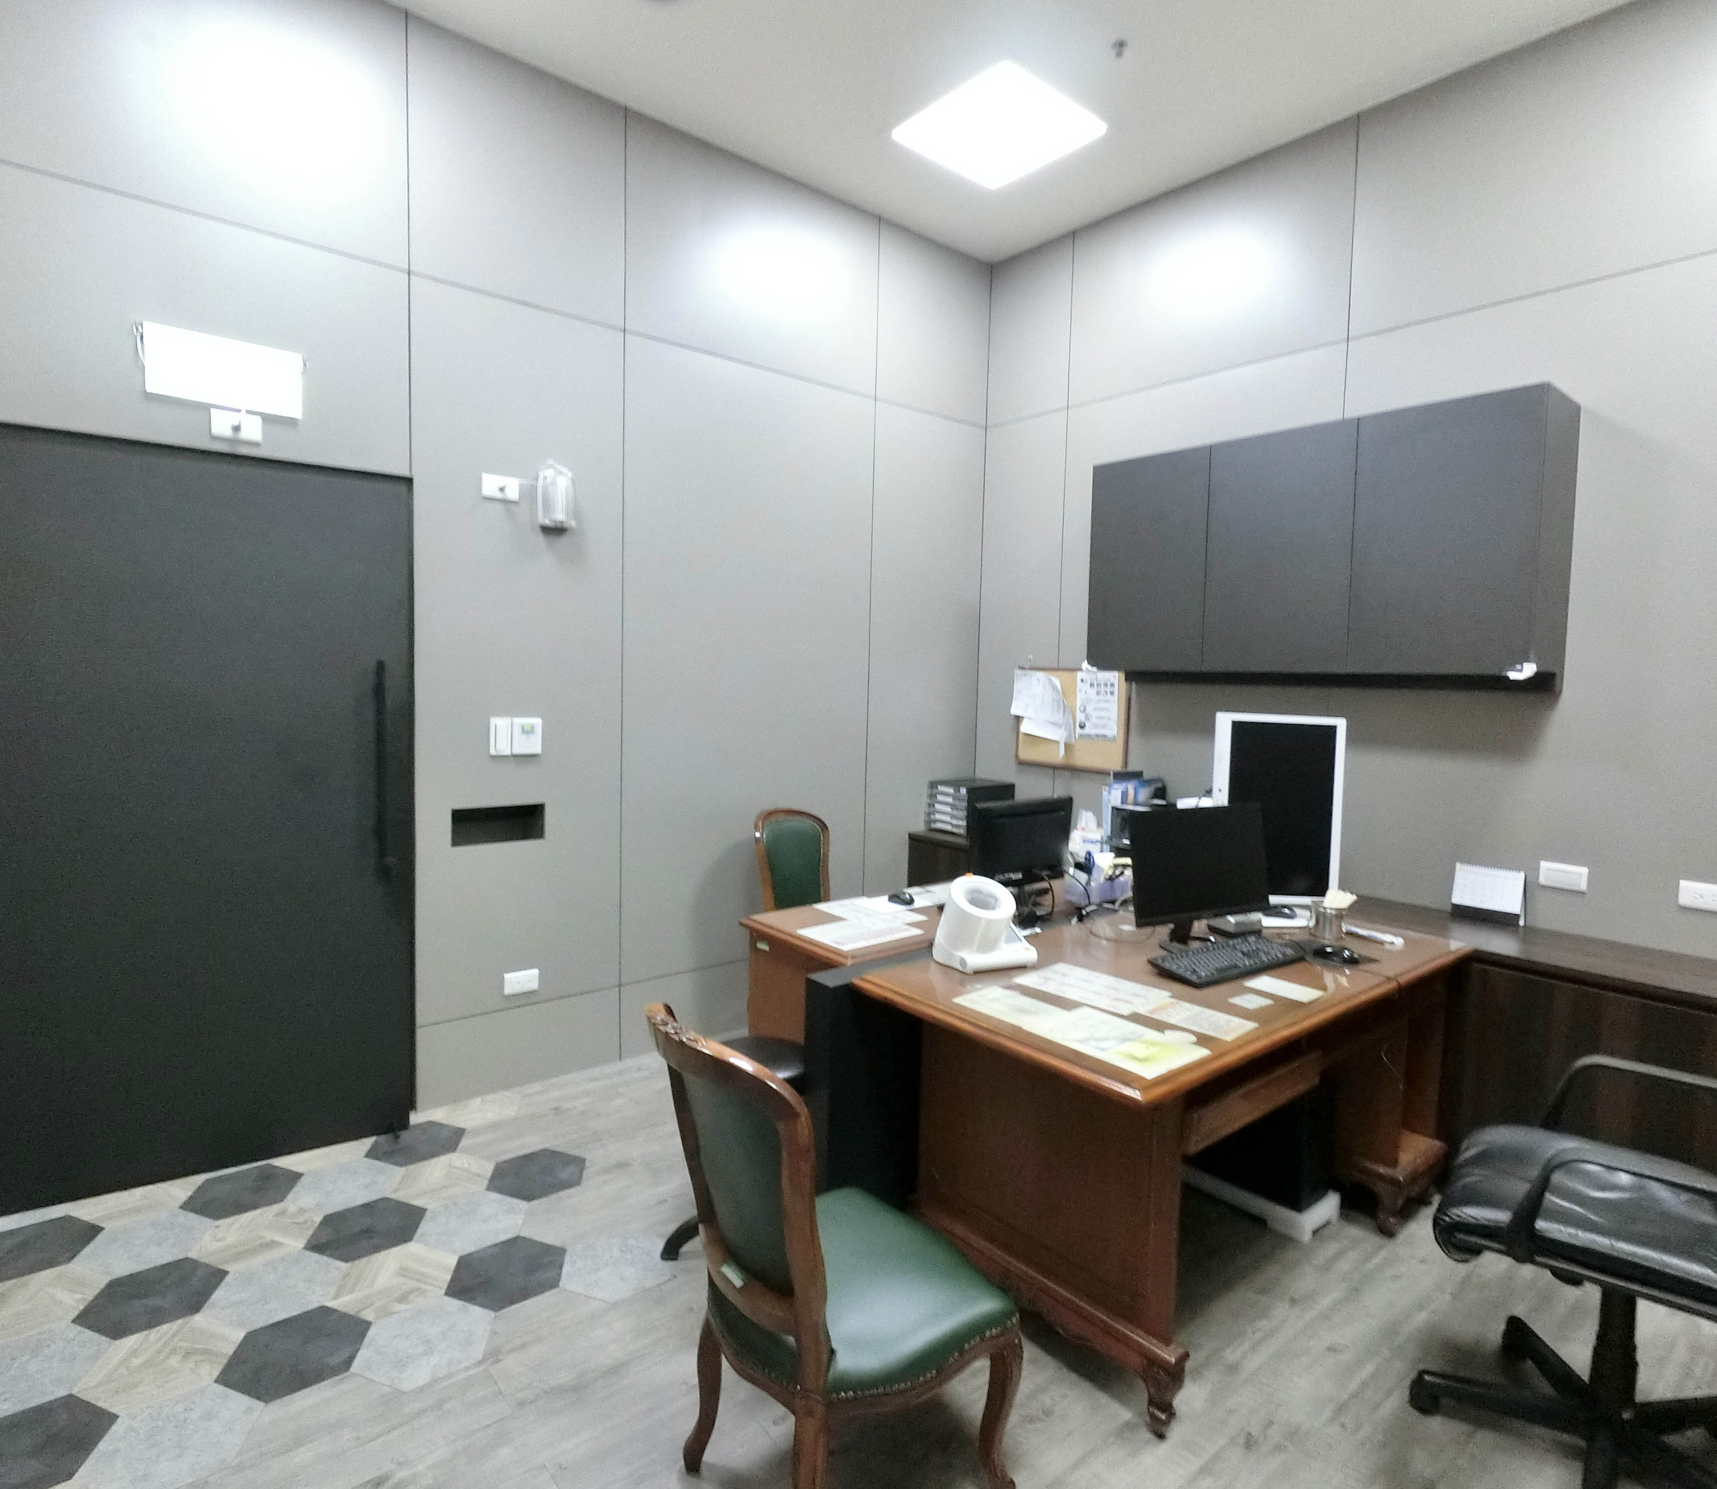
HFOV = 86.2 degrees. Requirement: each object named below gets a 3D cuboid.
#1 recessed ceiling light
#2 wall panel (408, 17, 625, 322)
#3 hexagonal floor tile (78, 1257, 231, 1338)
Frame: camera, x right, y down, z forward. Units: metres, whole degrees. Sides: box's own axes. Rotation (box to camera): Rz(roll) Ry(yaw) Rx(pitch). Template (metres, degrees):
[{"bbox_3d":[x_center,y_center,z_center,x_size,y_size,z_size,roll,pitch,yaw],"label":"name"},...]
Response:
[{"bbox_3d":[0.524,-2.283,3.419,0.570,0.040,0.570,-2,5,-38],"label":"recessed ceiling light"},{"bbox_3d":[-1.122,-1.893,3.100,0.739,0.804,0.020,-2,5,-40],"label":"wall panel"},{"bbox_3d":[-1.666,1.310,2.175,0.304,0.010,0.264,-2,5,-40],"label":"hexagonal floor tile"}]

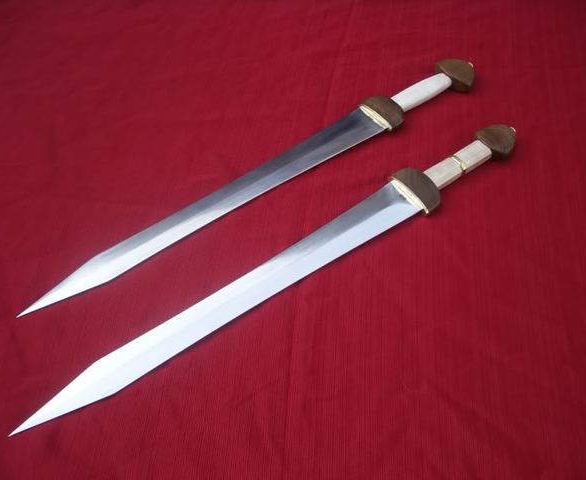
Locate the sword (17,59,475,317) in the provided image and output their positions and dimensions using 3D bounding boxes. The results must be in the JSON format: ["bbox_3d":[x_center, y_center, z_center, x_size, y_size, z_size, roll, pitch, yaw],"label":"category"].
[{"bbox_3d":[-0.016,-0.091,0.852,0.731,0.038,0.072,-31,56,-22],"label":"sword"}]

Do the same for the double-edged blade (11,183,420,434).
[{"bbox_3d":[-0.066,0.068,0.724,0.523,0.007,0.060,-31,56,-21],"label":"double-edged blade"}]

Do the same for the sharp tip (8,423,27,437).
[{"bbox_3d":[-0.268,0.187,0.632,0.020,0.003,0.009,-31,56,-21],"label":"sharp tip"}]

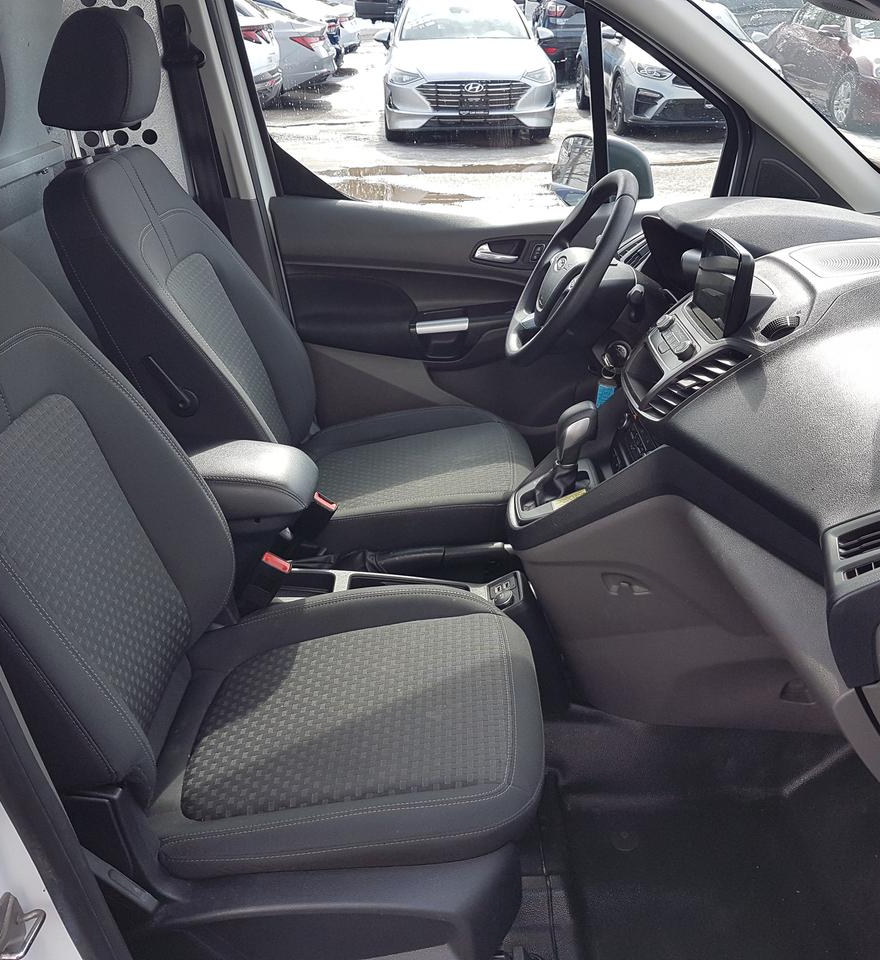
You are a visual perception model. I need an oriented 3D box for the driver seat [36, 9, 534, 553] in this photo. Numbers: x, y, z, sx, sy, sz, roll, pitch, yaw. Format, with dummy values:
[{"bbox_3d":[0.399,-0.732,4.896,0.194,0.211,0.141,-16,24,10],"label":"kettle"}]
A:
[{"bbox_3d":[-0.236,-0.321,1.848,0.850,1.070,0.525,1,29,4],"label":"driver seat"}]

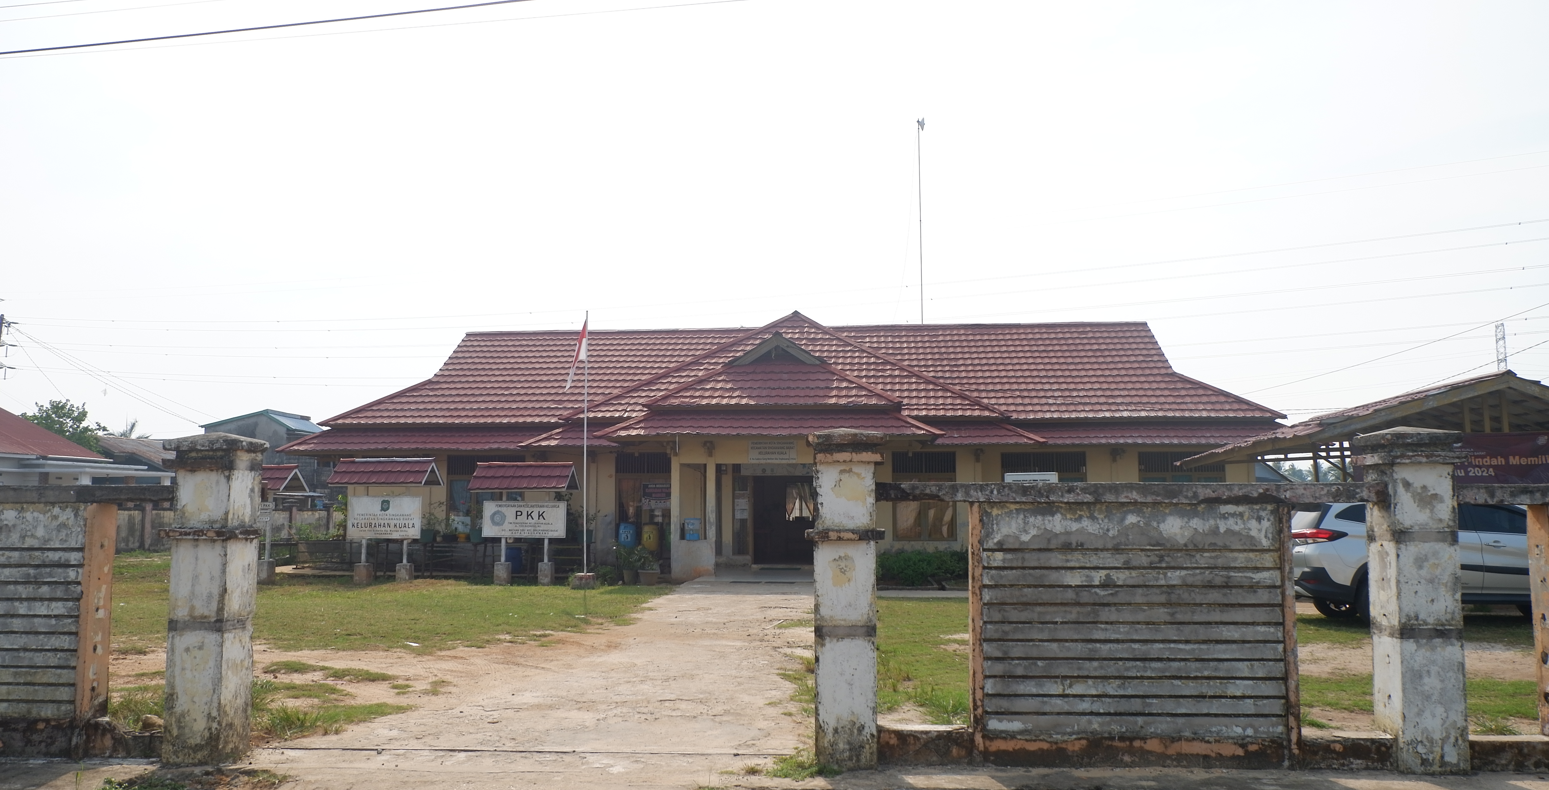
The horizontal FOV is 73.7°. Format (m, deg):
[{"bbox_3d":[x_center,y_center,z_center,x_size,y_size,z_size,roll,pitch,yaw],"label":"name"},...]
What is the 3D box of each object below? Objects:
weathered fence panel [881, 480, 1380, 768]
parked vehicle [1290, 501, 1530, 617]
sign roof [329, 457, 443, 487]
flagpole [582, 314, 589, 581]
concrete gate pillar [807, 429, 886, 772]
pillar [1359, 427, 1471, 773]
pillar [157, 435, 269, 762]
[{"bbox_3d":[2.152,1.378,6.290,3.090,1.688,0.170,0,-5,0],"label":"weathered fence panel"},{"bbox_3d":[8.800,2.000,13.100,4.430,1.700,1.740,-1,-5,3],"label":"parked vehicle"},{"bbox_3d":[-7.600,1.515,20.300,1.880,0.540,1.080,0,-5,3],"label":"sign roof"},{"bbox_3d":[-3.607,0.943,19.812,0.060,5.073,0.060,0,-5,0],"label":"flagpole"},{"bbox_3d":[0.420,1.223,6.344,0.450,2.024,0.430,0,-5,0],"label":"concrete gate pillar"},{"bbox_3d":[3.892,1.215,6.314,0.440,2.033,0.420,0,-5,0],"label":"pillar"},{"bbox_3d":[-3.506,1.239,6.463,0.430,1.994,0.430,0,-5,0],"label":"pillar"}]

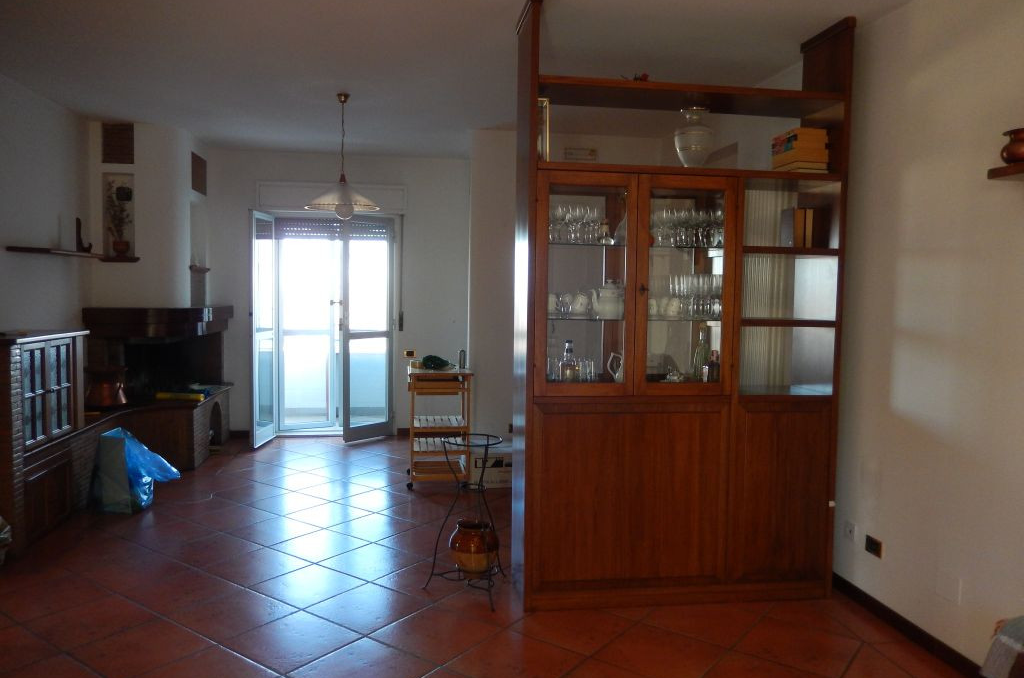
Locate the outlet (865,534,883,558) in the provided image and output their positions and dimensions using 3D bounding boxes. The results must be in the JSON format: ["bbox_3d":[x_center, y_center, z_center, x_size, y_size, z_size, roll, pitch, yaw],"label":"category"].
[{"bbox_3d":[1.617,0.926,3.292,0.012,0.073,0.113,1,3,-9],"label":"outlet"}]

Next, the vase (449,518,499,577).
[{"bbox_3d":[-0.176,0.997,3.497,0.235,0.275,0.235,1,3,-9],"label":"vase"}]

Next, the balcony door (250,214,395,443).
[{"bbox_3d":[-1.751,-0.109,7.059,1.280,2.170,0.550,1,3,-9],"label":"balcony door"}]

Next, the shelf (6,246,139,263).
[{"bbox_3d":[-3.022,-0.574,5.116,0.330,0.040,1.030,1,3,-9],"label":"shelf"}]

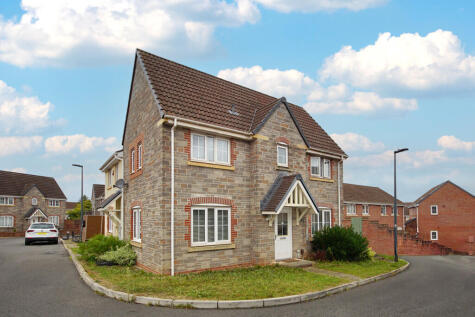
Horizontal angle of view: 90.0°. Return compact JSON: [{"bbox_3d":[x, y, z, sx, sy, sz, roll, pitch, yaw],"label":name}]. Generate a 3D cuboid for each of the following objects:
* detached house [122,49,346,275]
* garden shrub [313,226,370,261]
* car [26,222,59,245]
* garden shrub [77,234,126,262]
[{"bbox_3d":[0.200,0.200,12.700,10.300,8.400,5.700,7,-11,-37],"label":"detached house"},{"bbox_3d":[4.800,3.900,11.100,2.500,1.500,1.900,7,-11,-37],"label":"garden shrub"},{"bbox_3d":[-15.250,5.750,18.600,1.900,1.650,4.450,6,-11,-35],"label":"car"},{"bbox_3d":[-5.650,3.700,9.900,1.800,1.100,1.700,7,-11,-37],"label":"garden shrub"}]

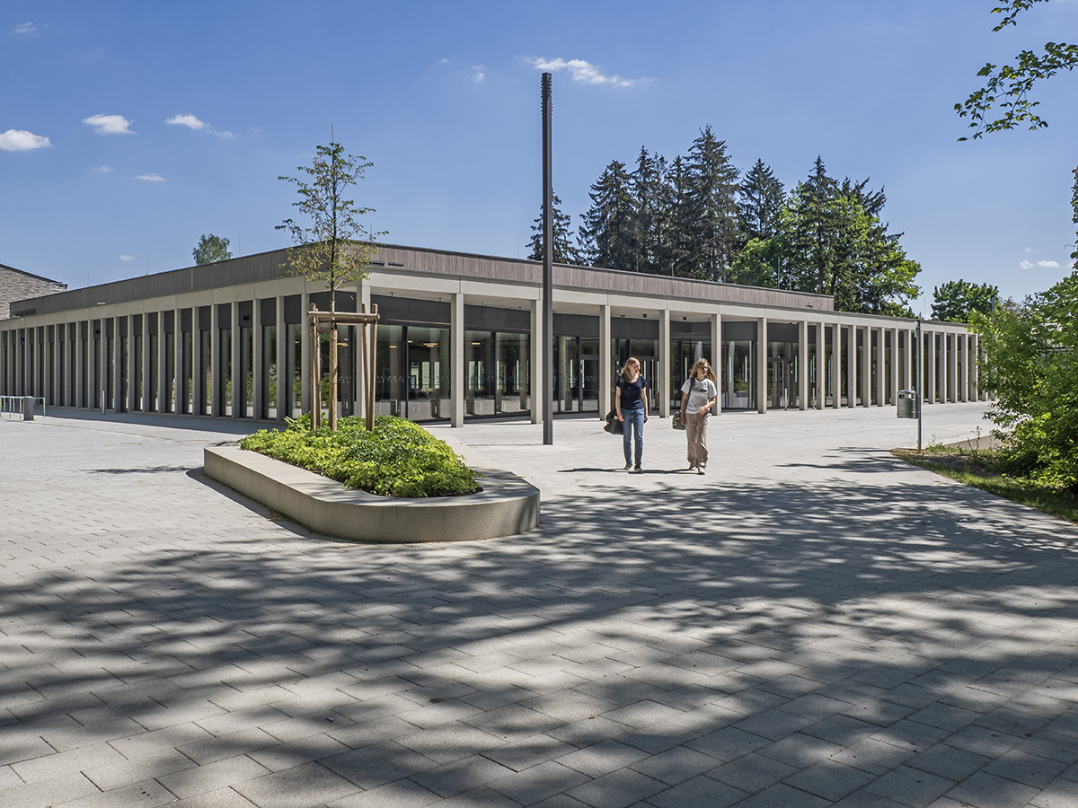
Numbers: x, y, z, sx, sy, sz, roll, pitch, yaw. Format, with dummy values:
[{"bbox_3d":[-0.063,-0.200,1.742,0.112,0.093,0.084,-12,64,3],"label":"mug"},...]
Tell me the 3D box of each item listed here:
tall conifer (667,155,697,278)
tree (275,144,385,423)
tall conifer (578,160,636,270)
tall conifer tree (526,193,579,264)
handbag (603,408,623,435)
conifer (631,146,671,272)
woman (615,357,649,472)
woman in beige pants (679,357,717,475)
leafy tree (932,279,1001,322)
[{"bbox_3d":[12.269,-11.077,80.000,4.500,20.500,4.500,0,2,0],"label":"tall conifer"},{"bbox_3d":[-3.242,-1.826,14.500,1.650,4.650,1.650,0,2,0],"label":"tree"},{"bbox_3d":[5.808,-10.846,80.000,5.400,20.000,5.400,0,2,0],"label":"tall conifer"},{"bbox_3d":[1.207,-9.580,81.000,5.000,17.600,5.000,0,2,0],"label":"tall conifer tree"},{"bbox_3d":[1.112,0.266,13.850,0.300,0.400,0.320,0,2,11],"label":"handbag"},{"bbox_3d":[9.577,-11.385,80.000,4.600,21.200,4.600,0,2,0],"label":"conifer"},{"bbox_3d":[1.368,0.159,13.750,0.510,1.680,0.420,0,2,0],"label":"woman"},{"bbox_3d":[2.330,0.171,13.650,0.560,1.680,0.480,0,2,-5],"label":"woman in beige pants"},{"bbox_3d":[33.127,-5.158,72.000,6.200,9.200,6.000,0,2,0],"label":"leafy tree"}]

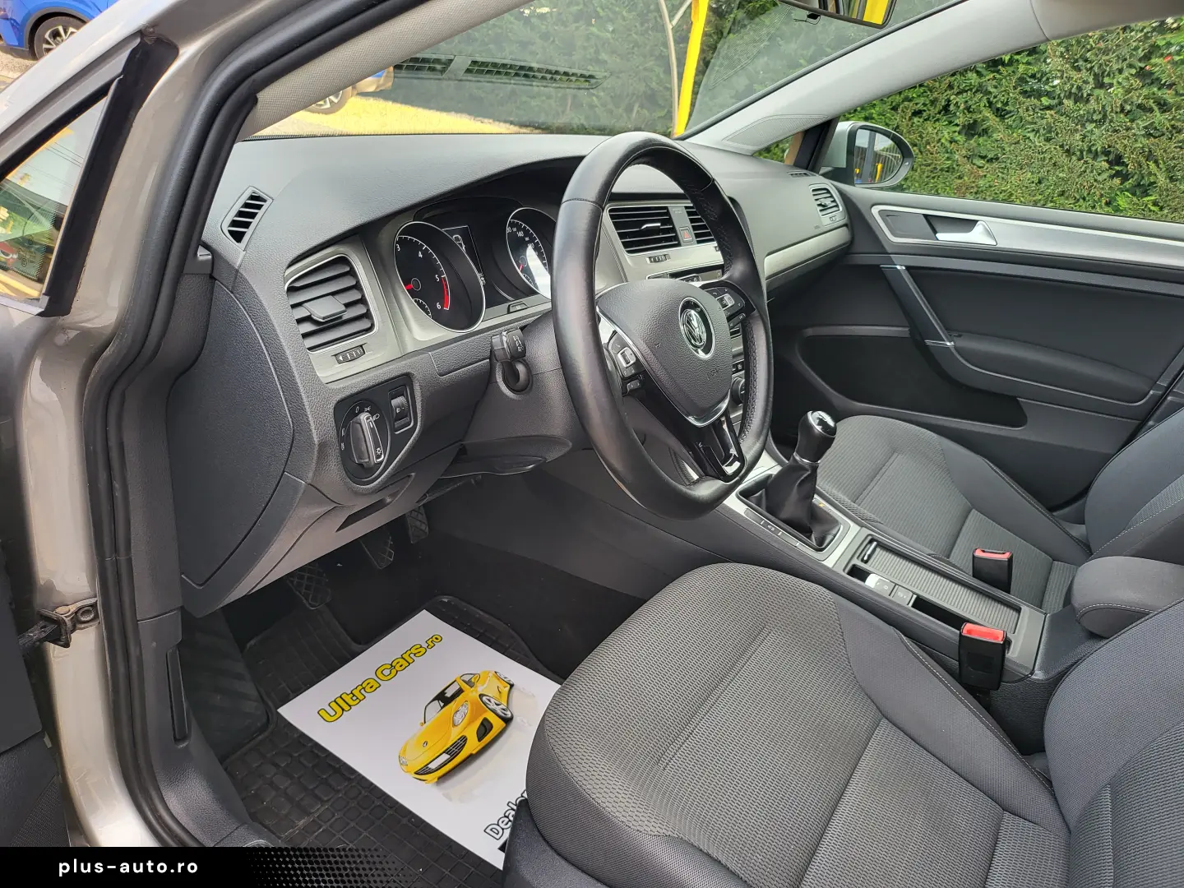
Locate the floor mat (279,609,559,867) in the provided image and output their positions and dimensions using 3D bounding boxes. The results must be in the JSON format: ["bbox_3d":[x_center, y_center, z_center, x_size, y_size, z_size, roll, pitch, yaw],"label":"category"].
[{"bbox_3d":[-0.196,0.400,1.198,0.420,0.008,0.297,20,30,27],"label":"floor mat"}]

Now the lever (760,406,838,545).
[{"bbox_3d":[0.303,0.046,1.131,0.115,0.170,0.085,17,25,26],"label":"lever"}]

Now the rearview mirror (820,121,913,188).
[{"bbox_3d":[0.591,-0.646,1.824,0.220,0.140,0.160,-16,31,-41],"label":"rearview mirror"}]

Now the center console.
[{"bbox_3d":[0.380,0.161,1.140,0.500,0.230,0.200,17,25,26],"label":"center console"}]

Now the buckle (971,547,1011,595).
[{"bbox_3d":[0.570,0.194,1.166,0.048,0.085,0.028,2,18,31],"label":"buckle"}]

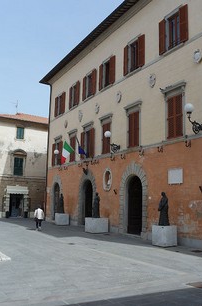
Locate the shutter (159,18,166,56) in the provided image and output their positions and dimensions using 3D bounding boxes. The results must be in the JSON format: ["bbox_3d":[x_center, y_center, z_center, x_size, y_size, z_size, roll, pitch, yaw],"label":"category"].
[{"bbox_3d":[3.452,-6.448,17.139,0.070,1.974,0.546,6,-10,-30],"label":"shutter"}]

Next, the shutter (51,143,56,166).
[{"bbox_3d":[-4.608,0.209,30.045,0.070,2.184,0.546,6,-10,-30],"label":"shutter"}]

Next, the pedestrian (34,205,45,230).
[{"bbox_3d":[-4.208,4.398,21.110,0.550,1.740,0.420,4,-9,-17],"label":"pedestrian"}]

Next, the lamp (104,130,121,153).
[{"bbox_3d":[0.760,-0.720,19.859,1.148,1.360,0.462,6,-10,-30],"label":"lamp"}]

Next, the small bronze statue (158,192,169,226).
[{"bbox_3d":[3.142,2.817,15.330,0.460,1.627,0.500,7,-10,-30],"label":"small bronze statue"}]

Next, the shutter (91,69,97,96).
[{"bbox_3d":[-0.512,-5.642,24.830,0.060,2.078,0.610,7,-10,-30],"label":"shutter"}]

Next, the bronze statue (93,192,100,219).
[{"bbox_3d":[-0.258,3.525,20.562,0.450,1.681,0.480,6,-10,-30],"label":"bronze statue"}]

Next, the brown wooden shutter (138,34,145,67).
[{"bbox_3d":[2.615,-6.464,19.513,0.060,2.033,0.610,7,-10,-30],"label":"brown wooden shutter"}]

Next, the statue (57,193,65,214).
[{"bbox_3d":[-3.230,4.223,25.541,0.450,1.611,0.460,6,-10,-30],"label":"statue"}]

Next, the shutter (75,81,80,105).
[{"bbox_3d":[-2.058,-5.291,27.468,0.060,2.112,0.610,7,-10,-30],"label":"shutter"}]

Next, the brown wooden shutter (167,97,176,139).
[{"bbox_3d":[3.694,-1.828,16.094,0.070,2.170,0.546,6,-10,-30],"label":"brown wooden shutter"}]

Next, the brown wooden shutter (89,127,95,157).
[{"bbox_3d":[-0.647,-0.713,23.298,0.070,2.184,0.560,6,-10,-30],"label":"brown wooden shutter"}]

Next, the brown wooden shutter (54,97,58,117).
[{"bbox_3d":[-4.521,-4.538,30.706,0.070,1.974,0.546,6,-10,-30],"label":"brown wooden shutter"}]

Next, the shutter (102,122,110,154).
[{"bbox_3d":[0.398,-0.994,21.696,0.070,2.170,1.078,6,-10,-30],"label":"shutter"}]

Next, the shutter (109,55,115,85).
[{"bbox_3d":[0.853,-5.821,21.561,0.070,1.974,0.560,6,-10,-30],"label":"shutter"}]

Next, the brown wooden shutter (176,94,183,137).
[{"bbox_3d":[4.102,-1.959,16.129,0.050,2.226,0.582,7,-10,-30],"label":"brown wooden shutter"}]

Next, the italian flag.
[{"bbox_3d":[-2.776,-0.017,25.621,1.050,1.800,0.350,7,-10,-30],"label":"italian flag"}]

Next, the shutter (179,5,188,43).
[{"bbox_3d":[4.269,-6.600,15.741,0.070,1.974,0.546,6,-10,-30],"label":"shutter"}]

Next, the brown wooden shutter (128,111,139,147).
[{"bbox_3d":[2.110,-1.444,19.516,0.050,2.181,1.141,7,-10,-30],"label":"brown wooden shutter"}]

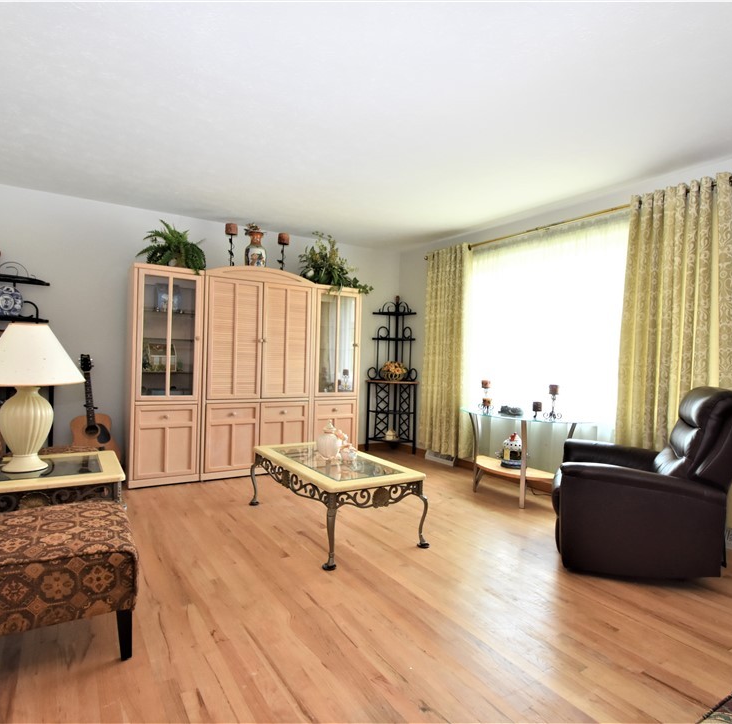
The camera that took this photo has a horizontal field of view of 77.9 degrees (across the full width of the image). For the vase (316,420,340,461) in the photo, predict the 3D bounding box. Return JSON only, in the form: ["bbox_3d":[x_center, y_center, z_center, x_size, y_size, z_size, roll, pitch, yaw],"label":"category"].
[{"bbox_3d":[-0.253,0.528,3.105,0.180,0.260,0.170,2,1,0],"label":"vase"}]

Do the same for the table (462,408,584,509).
[{"bbox_3d":[1.172,0.767,3.692,0.426,0.683,1.109,1,1,-35],"label":"table"}]

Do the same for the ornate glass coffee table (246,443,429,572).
[{"bbox_3d":[-0.252,0.874,3.081,0.675,0.450,1.240,1,1,-34],"label":"ornate glass coffee table"}]

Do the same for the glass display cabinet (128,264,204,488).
[{"bbox_3d":[-1.785,0.117,4.019,0.580,1.850,0.410,1,1,-34],"label":"glass display cabinet"}]

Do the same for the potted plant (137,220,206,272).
[{"bbox_3d":[-1.672,-0.987,3.904,0.565,0.427,0.460,1,1,-35],"label":"potted plant"}]

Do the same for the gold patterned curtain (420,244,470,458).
[{"bbox_3d":[0.813,-0.093,4.801,0.120,2.173,0.630,1,1,-35],"label":"gold patterned curtain"}]

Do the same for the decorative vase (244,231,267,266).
[{"bbox_3d":[-1.077,-1.042,4.427,0.210,0.455,0.210,1,1,-34],"label":"decorative vase"}]

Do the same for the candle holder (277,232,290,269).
[{"bbox_3d":[-0.842,-1.060,4.585,0.120,0.480,0.120,1,1,-34],"label":"candle holder"}]

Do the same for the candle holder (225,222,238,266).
[{"bbox_3d":[-1.280,-1.068,4.290,0.120,0.480,0.120,1,1,-34],"label":"candle holder"}]

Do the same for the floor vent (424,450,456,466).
[{"bbox_3d":[0.803,1.028,4.895,0.065,0.112,0.414,1,1,-35],"label":"floor vent"}]

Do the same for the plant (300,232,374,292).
[{"bbox_3d":[-0.349,-1.041,4.900,0.850,0.580,0.470,1,1,-34],"label":"plant"}]

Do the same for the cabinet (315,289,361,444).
[{"bbox_3d":[-0.429,0.137,4.859,0.566,1.814,0.448,1,1,-35],"label":"cabinet"}]

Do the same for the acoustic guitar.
[{"bbox_3d":[-2.422,0.443,3.982,0.395,1.030,0.120,-5,-4,-31],"label":"acoustic guitar"}]

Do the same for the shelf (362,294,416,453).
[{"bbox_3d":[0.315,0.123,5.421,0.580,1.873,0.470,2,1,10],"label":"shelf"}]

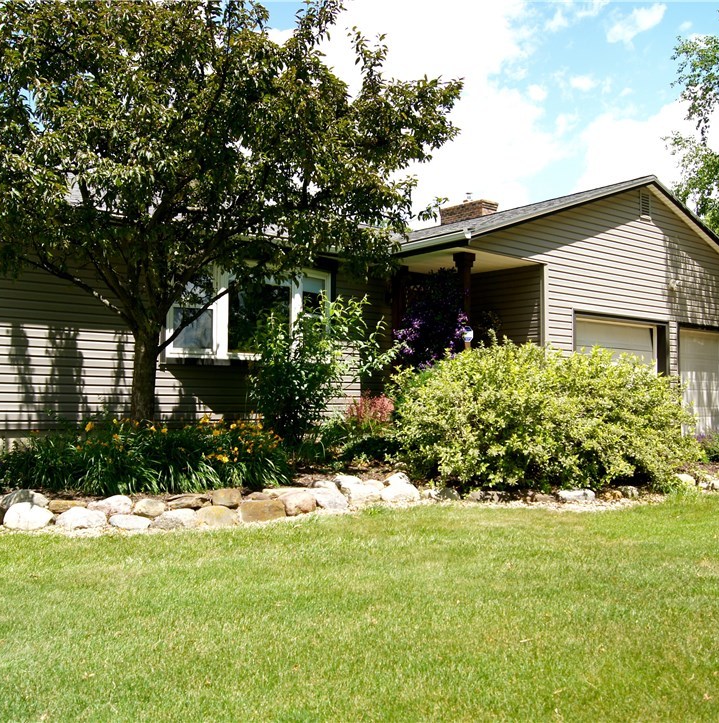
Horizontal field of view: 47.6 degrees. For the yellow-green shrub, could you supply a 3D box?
[{"bbox_3d":[2.306,0.638,10.100,3.600,1.700,2.200,1,-3,-14],"label":"yellow-green shrub"}]

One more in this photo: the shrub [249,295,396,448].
[{"bbox_3d":[-0.527,0.183,11.000,1.950,2.130,1.600,1,-3,-6],"label":"shrub"}]

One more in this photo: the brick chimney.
[{"bbox_3d":[2.690,-3.451,19.989,0.573,1.043,1.413,3,-4,-39],"label":"brick chimney"}]

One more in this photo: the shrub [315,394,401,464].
[{"bbox_3d":[0.000,0.831,10.400,1.050,0.880,0.950,0,-3,0],"label":"shrub"}]

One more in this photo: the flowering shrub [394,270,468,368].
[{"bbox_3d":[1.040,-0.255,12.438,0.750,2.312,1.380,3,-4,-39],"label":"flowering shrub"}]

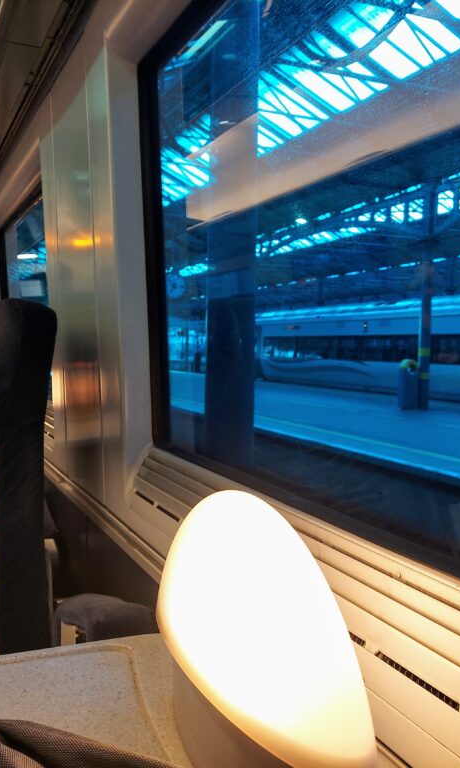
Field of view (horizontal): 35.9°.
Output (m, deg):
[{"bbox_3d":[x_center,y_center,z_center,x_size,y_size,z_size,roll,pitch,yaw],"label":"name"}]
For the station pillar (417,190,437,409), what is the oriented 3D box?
[{"bbox_3d":[5.342,-2.255,19.154,0.290,5.850,0.290,0,3,-24],"label":"station pillar"}]

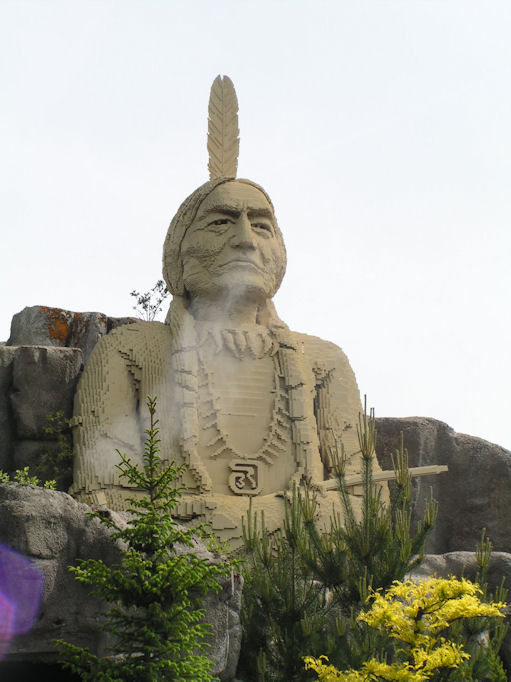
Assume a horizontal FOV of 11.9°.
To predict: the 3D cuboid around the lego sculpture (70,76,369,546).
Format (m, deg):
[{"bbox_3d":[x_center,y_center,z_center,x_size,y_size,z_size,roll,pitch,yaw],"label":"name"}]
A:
[{"bbox_3d":[-0.459,-0.388,39.000,4.800,7.700,2.900,5,-12,-23],"label":"lego sculpture"}]

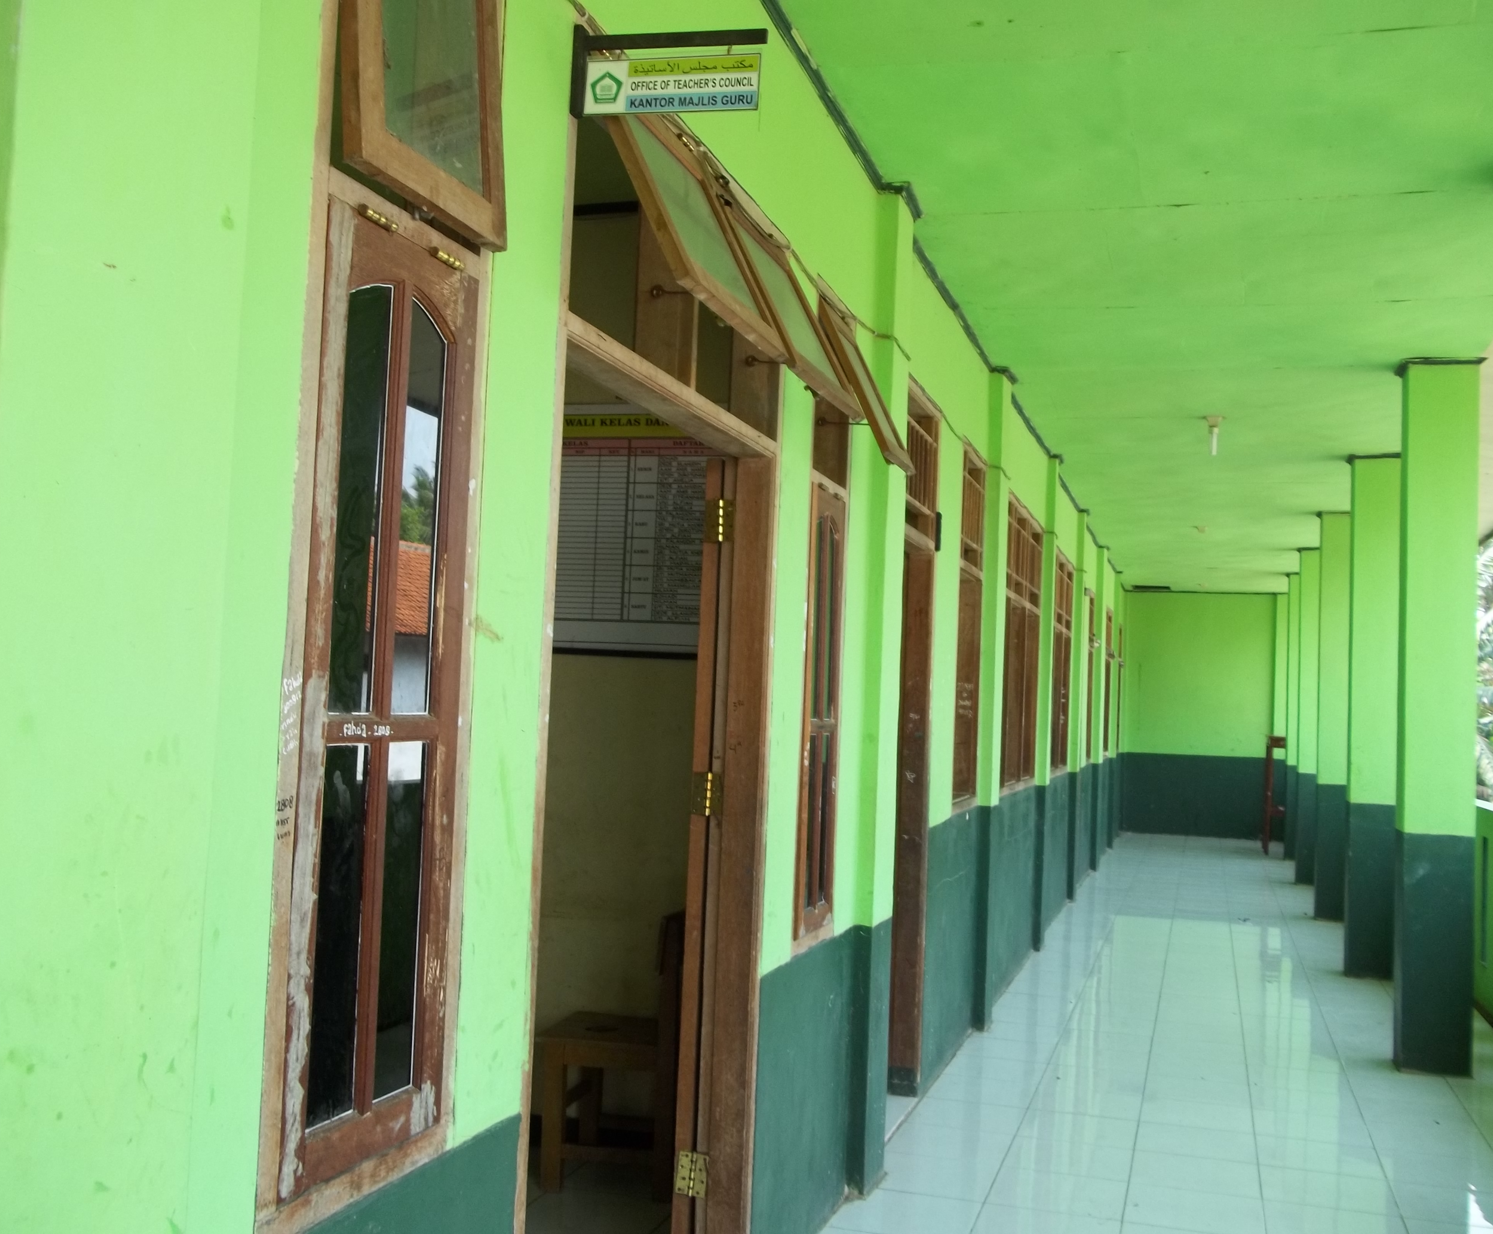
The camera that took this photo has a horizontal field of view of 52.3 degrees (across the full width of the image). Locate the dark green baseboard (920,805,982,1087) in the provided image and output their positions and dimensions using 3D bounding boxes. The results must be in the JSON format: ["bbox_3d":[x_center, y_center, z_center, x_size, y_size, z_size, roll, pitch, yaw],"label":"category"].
[{"bbox_3d":[0.858,1.364,6.517,0.045,1.018,1.320,1,-3,17],"label":"dark green baseboard"}]

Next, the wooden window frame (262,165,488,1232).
[{"bbox_3d":[-0.502,0.092,2.009,0.075,1.270,0.450,1,-3,17],"label":"wooden window frame"}]

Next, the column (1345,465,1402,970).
[{"bbox_3d":[3.767,0.578,9.122,0.285,3.090,0.275,1,-3,17],"label":"column"}]

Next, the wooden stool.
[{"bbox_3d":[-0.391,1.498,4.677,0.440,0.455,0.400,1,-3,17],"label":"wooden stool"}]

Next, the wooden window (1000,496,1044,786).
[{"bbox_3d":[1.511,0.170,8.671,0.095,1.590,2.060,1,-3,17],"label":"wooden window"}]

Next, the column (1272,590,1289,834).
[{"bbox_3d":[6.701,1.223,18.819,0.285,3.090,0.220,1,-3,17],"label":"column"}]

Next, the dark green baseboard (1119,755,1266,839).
[{"bbox_3d":[5.667,2.240,19.105,1.820,1.015,0.060,1,-3,17],"label":"dark green baseboard"}]

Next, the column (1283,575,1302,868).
[{"bbox_3d":[6.003,1.066,16.444,0.285,3.090,0.275,1,-3,17],"label":"column"}]

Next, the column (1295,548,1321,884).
[{"bbox_3d":[5.245,0.903,14.007,0.285,3.090,0.275,1,-3,17],"label":"column"}]

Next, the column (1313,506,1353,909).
[{"bbox_3d":[4.506,0.740,11.565,0.285,3.090,0.275,1,-3,17],"label":"column"}]

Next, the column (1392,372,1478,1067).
[{"bbox_3d":[3.028,0.415,6.680,0.285,3.090,0.275,1,-3,17],"label":"column"}]

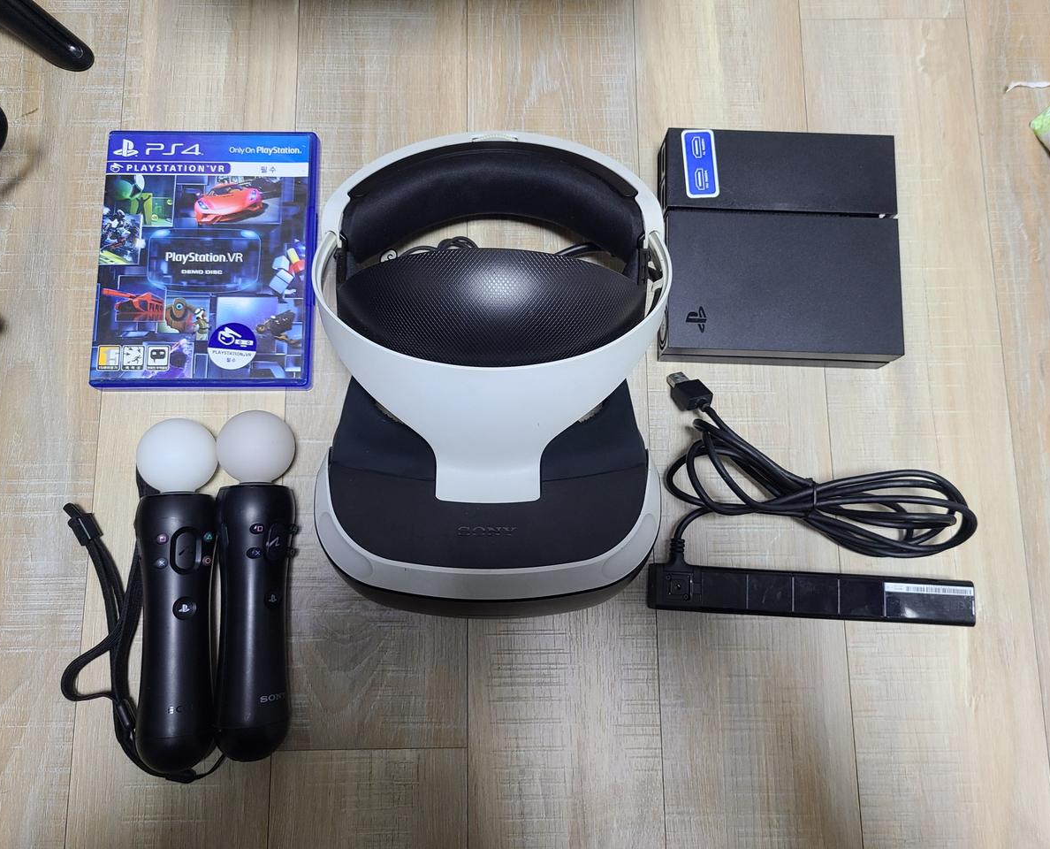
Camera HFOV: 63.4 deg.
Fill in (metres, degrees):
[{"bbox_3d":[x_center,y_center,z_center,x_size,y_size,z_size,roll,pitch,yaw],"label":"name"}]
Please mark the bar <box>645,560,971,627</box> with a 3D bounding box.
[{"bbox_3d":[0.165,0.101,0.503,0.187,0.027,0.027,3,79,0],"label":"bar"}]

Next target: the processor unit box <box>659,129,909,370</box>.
[{"bbox_3d":[0.158,-0.110,0.537,0.142,0.037,0.142,2,79,0],"label":"processor unit box"}]

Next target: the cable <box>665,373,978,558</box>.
[{"bbox_3d":[0.174,0.025,0.517,0.178,0.030,0.113,0,79,-1],"label":"cable"}]

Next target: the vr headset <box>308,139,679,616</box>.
[{"bbox_3d":[-0.019,-0.036,0.456,0.188,0.165,0.280,0,79,-1],"label":"vr headset"}]

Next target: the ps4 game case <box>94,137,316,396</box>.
[{"bbox_3d":[-0.200,-0.106,0.543,0.135,0.014,0.171,-1,79,-1],"label":"ps4 game case"}]

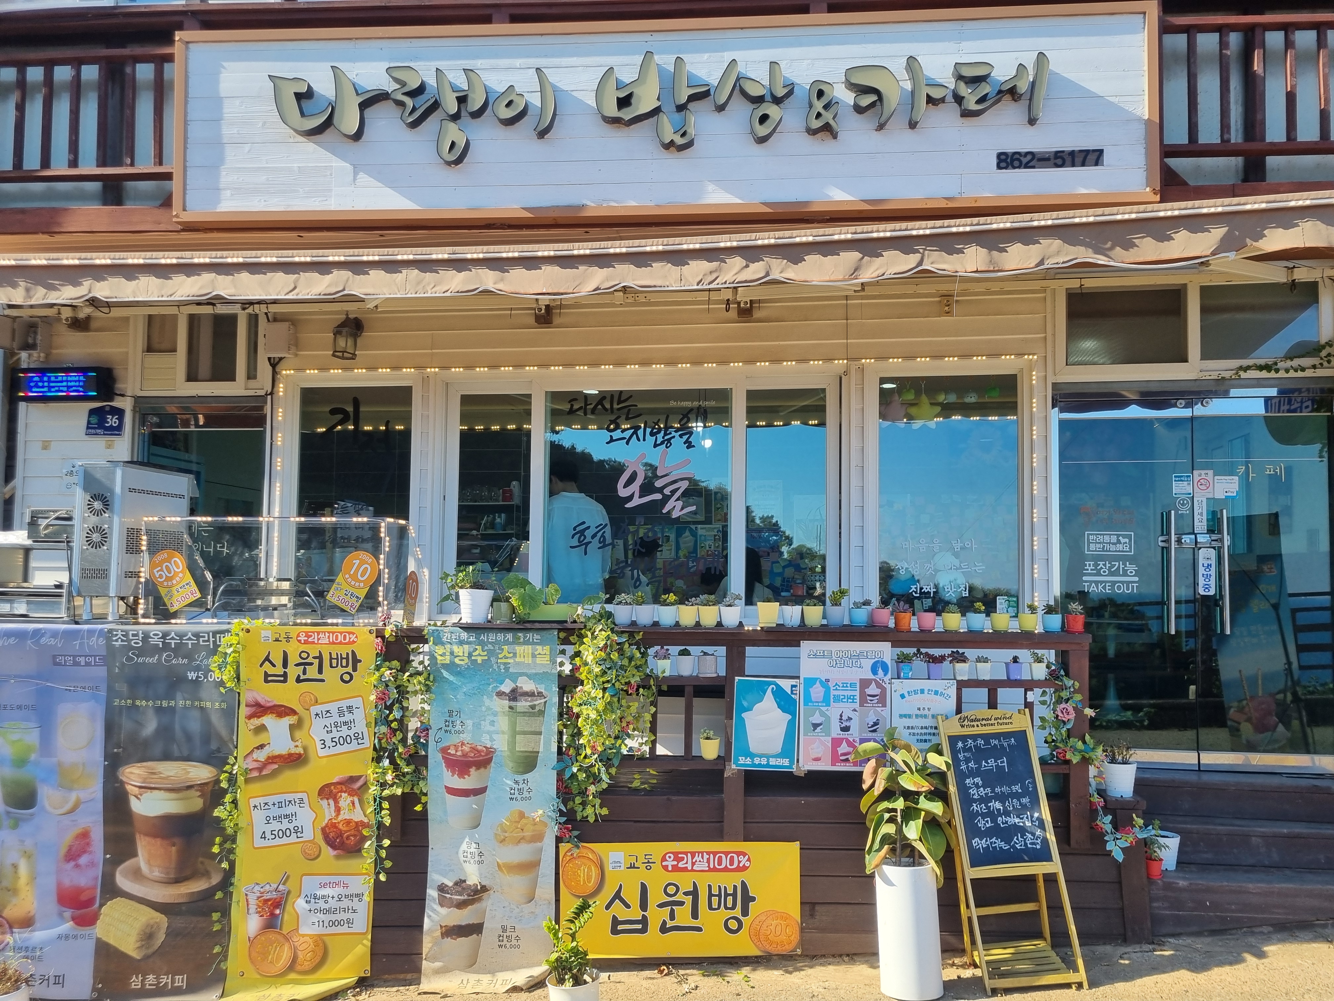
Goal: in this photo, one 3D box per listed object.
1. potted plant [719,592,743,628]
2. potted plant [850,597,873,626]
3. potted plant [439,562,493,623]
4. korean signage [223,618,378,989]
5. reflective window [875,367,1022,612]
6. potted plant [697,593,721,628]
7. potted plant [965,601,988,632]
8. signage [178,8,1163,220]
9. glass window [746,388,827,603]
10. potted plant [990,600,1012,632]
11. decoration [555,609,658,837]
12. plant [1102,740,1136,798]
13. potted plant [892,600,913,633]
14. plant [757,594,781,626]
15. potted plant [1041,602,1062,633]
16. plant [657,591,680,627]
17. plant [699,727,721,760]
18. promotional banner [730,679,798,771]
[{"bbox_3d":[0.306,0.515,4.740,0.112,0.167,0.108,1,-3,1],"label":"potted plant"},{"bbox_3d":[0.916,0.523,4.720,0.115,0.138,0.105,1,-3,1],"label":"potted plant"},{"bbox_3d":[-0.943,0.441,4.735,0.240,0.280,0.200,0,-3,3],"label":"potted plant"},{"bbox_3d":[-1.666,1.419,4.570,0.650,1.680,0.060,1,-2,1],"label":"korean signage"},{"bbox_3d":[1.601,-0.030,5.702,0.774,1.370,0.050,0,-3,6],"label":"reflective window"},{"bbox_3d":[0.198,0.519,4.750,0.112,0.163,0.110,1,-3,1],"label":"potted plant"},{"bbox_3d":[1.446,0.543,4.680,0.100,0.145,0.097,1,-3,1],"label":"potted plant"},{"bbox_3d":[-0.069,-2.031,5.315,5.160,1.021,0.130,0,-3,4],"label":"signage"},{"bbox_3d":[0.691,-0.021,5.798,0.472,1.266,0.050,0,-3,6],"label":"glass window"},{"bbox_3d":[1.557,0.540,4.680,0.094,0.148,0.094,1,-4,0],"label":"potted plant"},{"bbox_3d":[-0.267,0.993,4.560,0.460,1.020,0.240,1,-4,0],"label":"decoration"},{"bbox_3d":[2.069,1.226,4.570,0.152,0.248,0.148,0,-3,3],"label":"plant"},{"bbox_3d":[1.100,0.537,4.680,0.096,0.152,0.096,1,-4,0],"label":"potted plant"},{"bbox_3d":[0.473,0.514,4.666,0.106,0.151,0.100,0,-3,3],"label":"plant"},{"bbox_3d":[1.801,0.542,4.680,0.094,0.145,0.094,1,-4,0],"label":"potted plant"},{"bbox_3d":[0.007,0.509,4.690,0.100,0.164,0.095,0,-3,3],"label":"plant"},{"bbox_3d":[0.202,1.137,4.680,0.100,0.150,0.098,0,-3,3],"label":"plant"},{"bbox_3d":[0.458,1.034,4.630,0.297,0.420,0.020,2,-3,2],"label":"promotional banner"}]

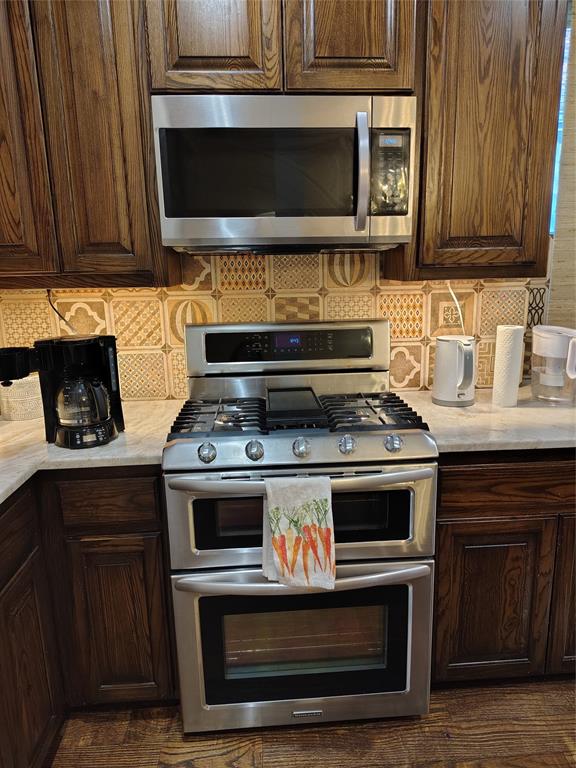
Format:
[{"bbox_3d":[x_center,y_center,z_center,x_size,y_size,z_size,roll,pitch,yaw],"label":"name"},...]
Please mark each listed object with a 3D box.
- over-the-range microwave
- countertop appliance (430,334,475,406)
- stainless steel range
[{"bbox_3d":[-0.012,-0.652,1.734,0.757,0.421,0.400,-2,12,-4],"label":"over-the-range microwave"},{"bbox_3d":[0.596,-0.045,1.880,0.148,0.233,0.190,-3,12,-7],"label":"countertop appliance"},{"bbox_3d":[0.031,0.423,1.784,0.760,1.194,0.705,-2,12,-4],"label":"stainless steel range"}]

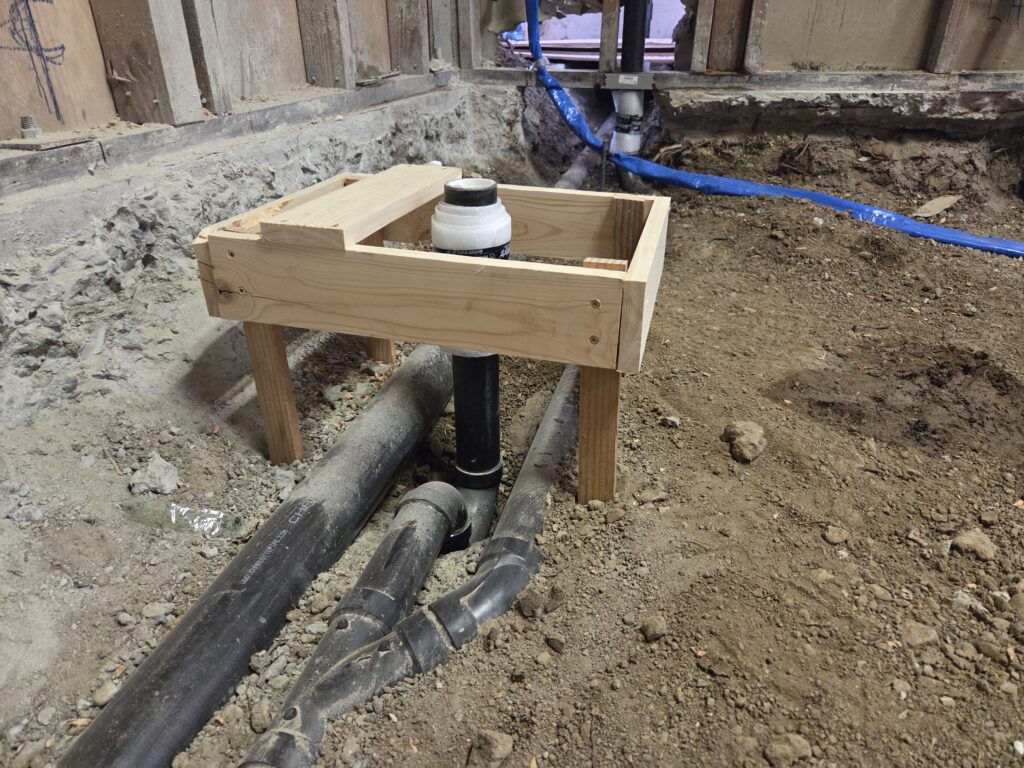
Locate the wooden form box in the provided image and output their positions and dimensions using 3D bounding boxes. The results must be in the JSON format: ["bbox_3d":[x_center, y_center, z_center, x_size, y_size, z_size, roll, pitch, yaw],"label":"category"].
[{"bbox_3d":[-0.062,-0.080,0.843,0.456,0.299,0.338,8,29,13],"label":"wooden form box"}]

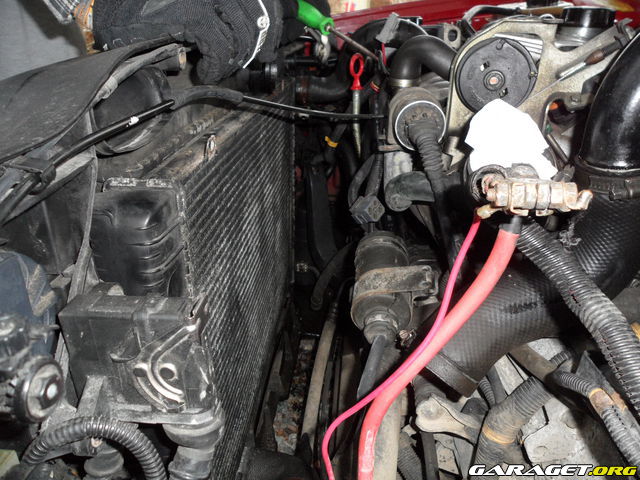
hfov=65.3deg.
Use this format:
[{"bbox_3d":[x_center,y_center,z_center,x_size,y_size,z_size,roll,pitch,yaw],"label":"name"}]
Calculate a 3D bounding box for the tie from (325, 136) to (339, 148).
[{"bbox_3d":[0.019,-0.160,0.820,0.021,0.009,0.018,26,15,-7],"label":"tie"}]

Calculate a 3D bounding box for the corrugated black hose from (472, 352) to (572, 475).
[{"bbox_3d":[0.195,0.167,0.480,0.040,0.130,0.040,29,15,-8],"label":"corrugated black hose"}]

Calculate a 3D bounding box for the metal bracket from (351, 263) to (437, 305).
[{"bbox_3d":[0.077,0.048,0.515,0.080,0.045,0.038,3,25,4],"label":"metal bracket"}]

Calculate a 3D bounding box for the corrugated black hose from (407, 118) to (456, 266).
[{"bbox_3d":[0.127,-0.054,0.570,0.035,0.165,0.035,-12,20,11],"label":"corrugated black hose"}]

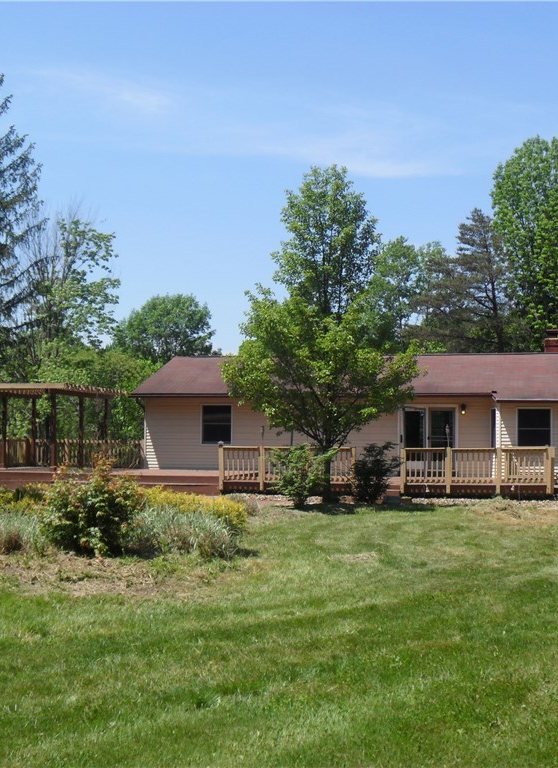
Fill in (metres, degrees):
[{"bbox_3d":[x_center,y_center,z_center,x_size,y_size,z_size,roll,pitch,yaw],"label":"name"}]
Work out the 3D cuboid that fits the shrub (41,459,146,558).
[{"bbox_3d":[-2.630,1.721,14.600,1.450,1.300,1.400,0,-2,0],"label":"shrub"}]

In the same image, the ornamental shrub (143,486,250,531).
[{"bbox_3d":[-1.412,2.097,17.300,1.850,0.750,1.350,0,-2,0],"label":"ornamental shrub"}]

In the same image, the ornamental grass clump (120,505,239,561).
[{"bbox_3d":[-1.341,2.049,14.100,1.500,0.660,1.200,0,-2,0],"label":"ornamental grass clump"}]

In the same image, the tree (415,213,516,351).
[{"bbox_3d":[9.467,-2.390,52.000,5.400,12.850,5.400,0,-2,0],"label":"tree"}]

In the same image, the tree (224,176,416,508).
[{"bbox_3d":[1.026,-1.228,25.600,4.800,8.300,4.800,0,-2,0],"label":"tree"}]

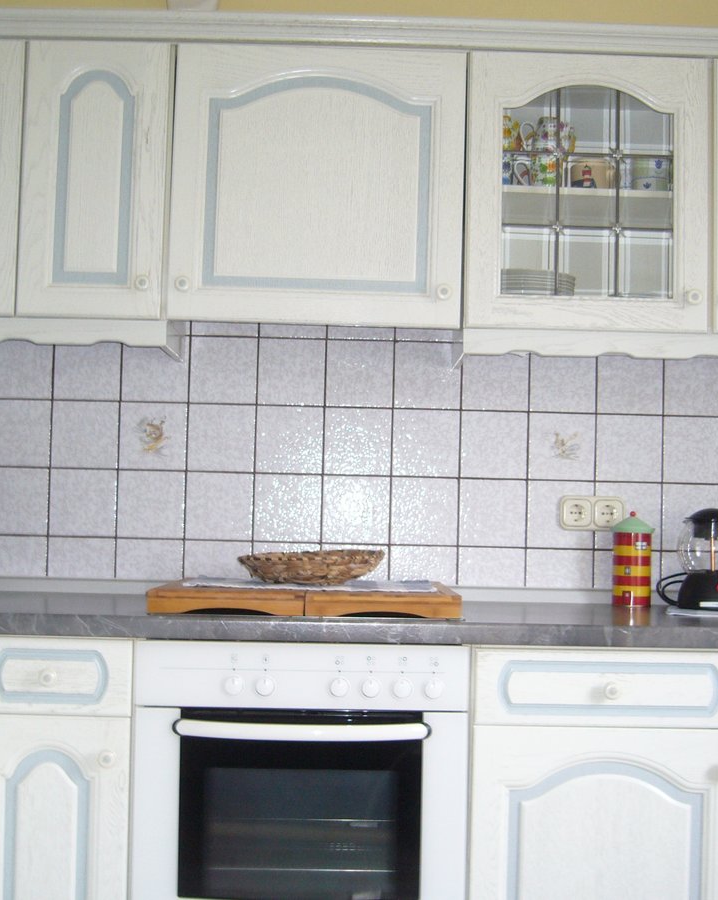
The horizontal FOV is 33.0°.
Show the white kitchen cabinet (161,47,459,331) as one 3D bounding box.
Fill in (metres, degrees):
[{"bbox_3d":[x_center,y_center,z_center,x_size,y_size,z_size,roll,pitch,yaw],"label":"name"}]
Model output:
[{"bbox_3d":[-0.084,-0.529,2.601,0.598,0.564,0.330,1,-2,-1],"label":"white kitchen cabinet"}]

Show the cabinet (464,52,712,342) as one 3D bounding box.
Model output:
[{"bbox_3d":[0.467,-0.515,2.608,0.501,0.568,0.330,1,-2,-1],"label":"cabinet"}]

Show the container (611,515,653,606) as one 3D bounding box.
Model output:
[{"bbox_3d":[0.595,0.235,2.640,0.094,0.206,0.094,1,-3,12],"label":"container"}]

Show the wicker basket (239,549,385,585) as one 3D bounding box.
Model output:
[{"bbox_3d":[-0.095,0.237,2.470,0.290,0.070,0.250,1,-3,0],"label":"wicker basket"}]

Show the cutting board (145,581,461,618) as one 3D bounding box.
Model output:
[{"bbox_3d":[-0.101,0.287,2.411,0.565,0.041,0.460,1,-2,-1],"label":"cutting board"}]

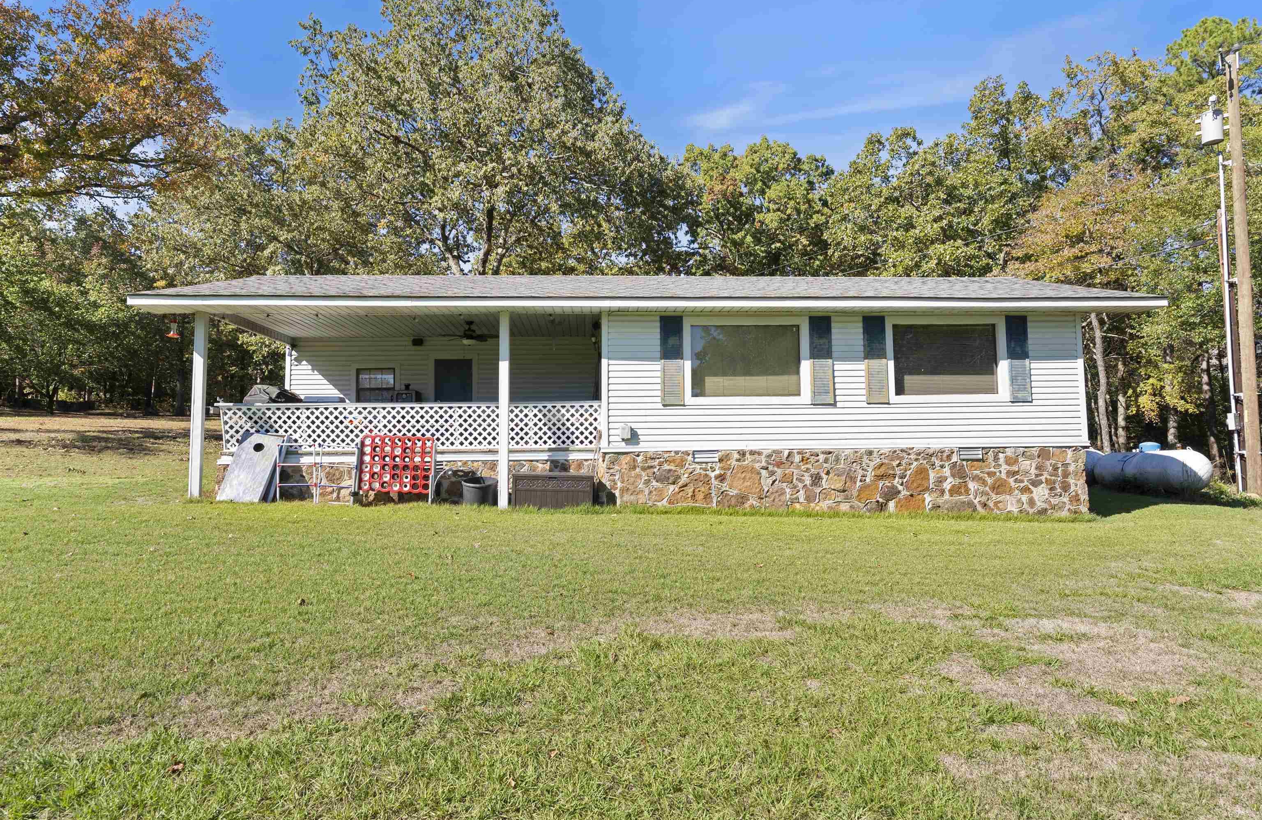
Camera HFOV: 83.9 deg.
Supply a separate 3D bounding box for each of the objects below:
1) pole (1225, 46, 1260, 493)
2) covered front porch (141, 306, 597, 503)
[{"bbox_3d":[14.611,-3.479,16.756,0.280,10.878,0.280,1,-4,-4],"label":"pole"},{"bbox_3d":[-3.809,0.062,12.717,6.681,3.244,3.427,0,-4,-4],"label":"covered front porch"}]

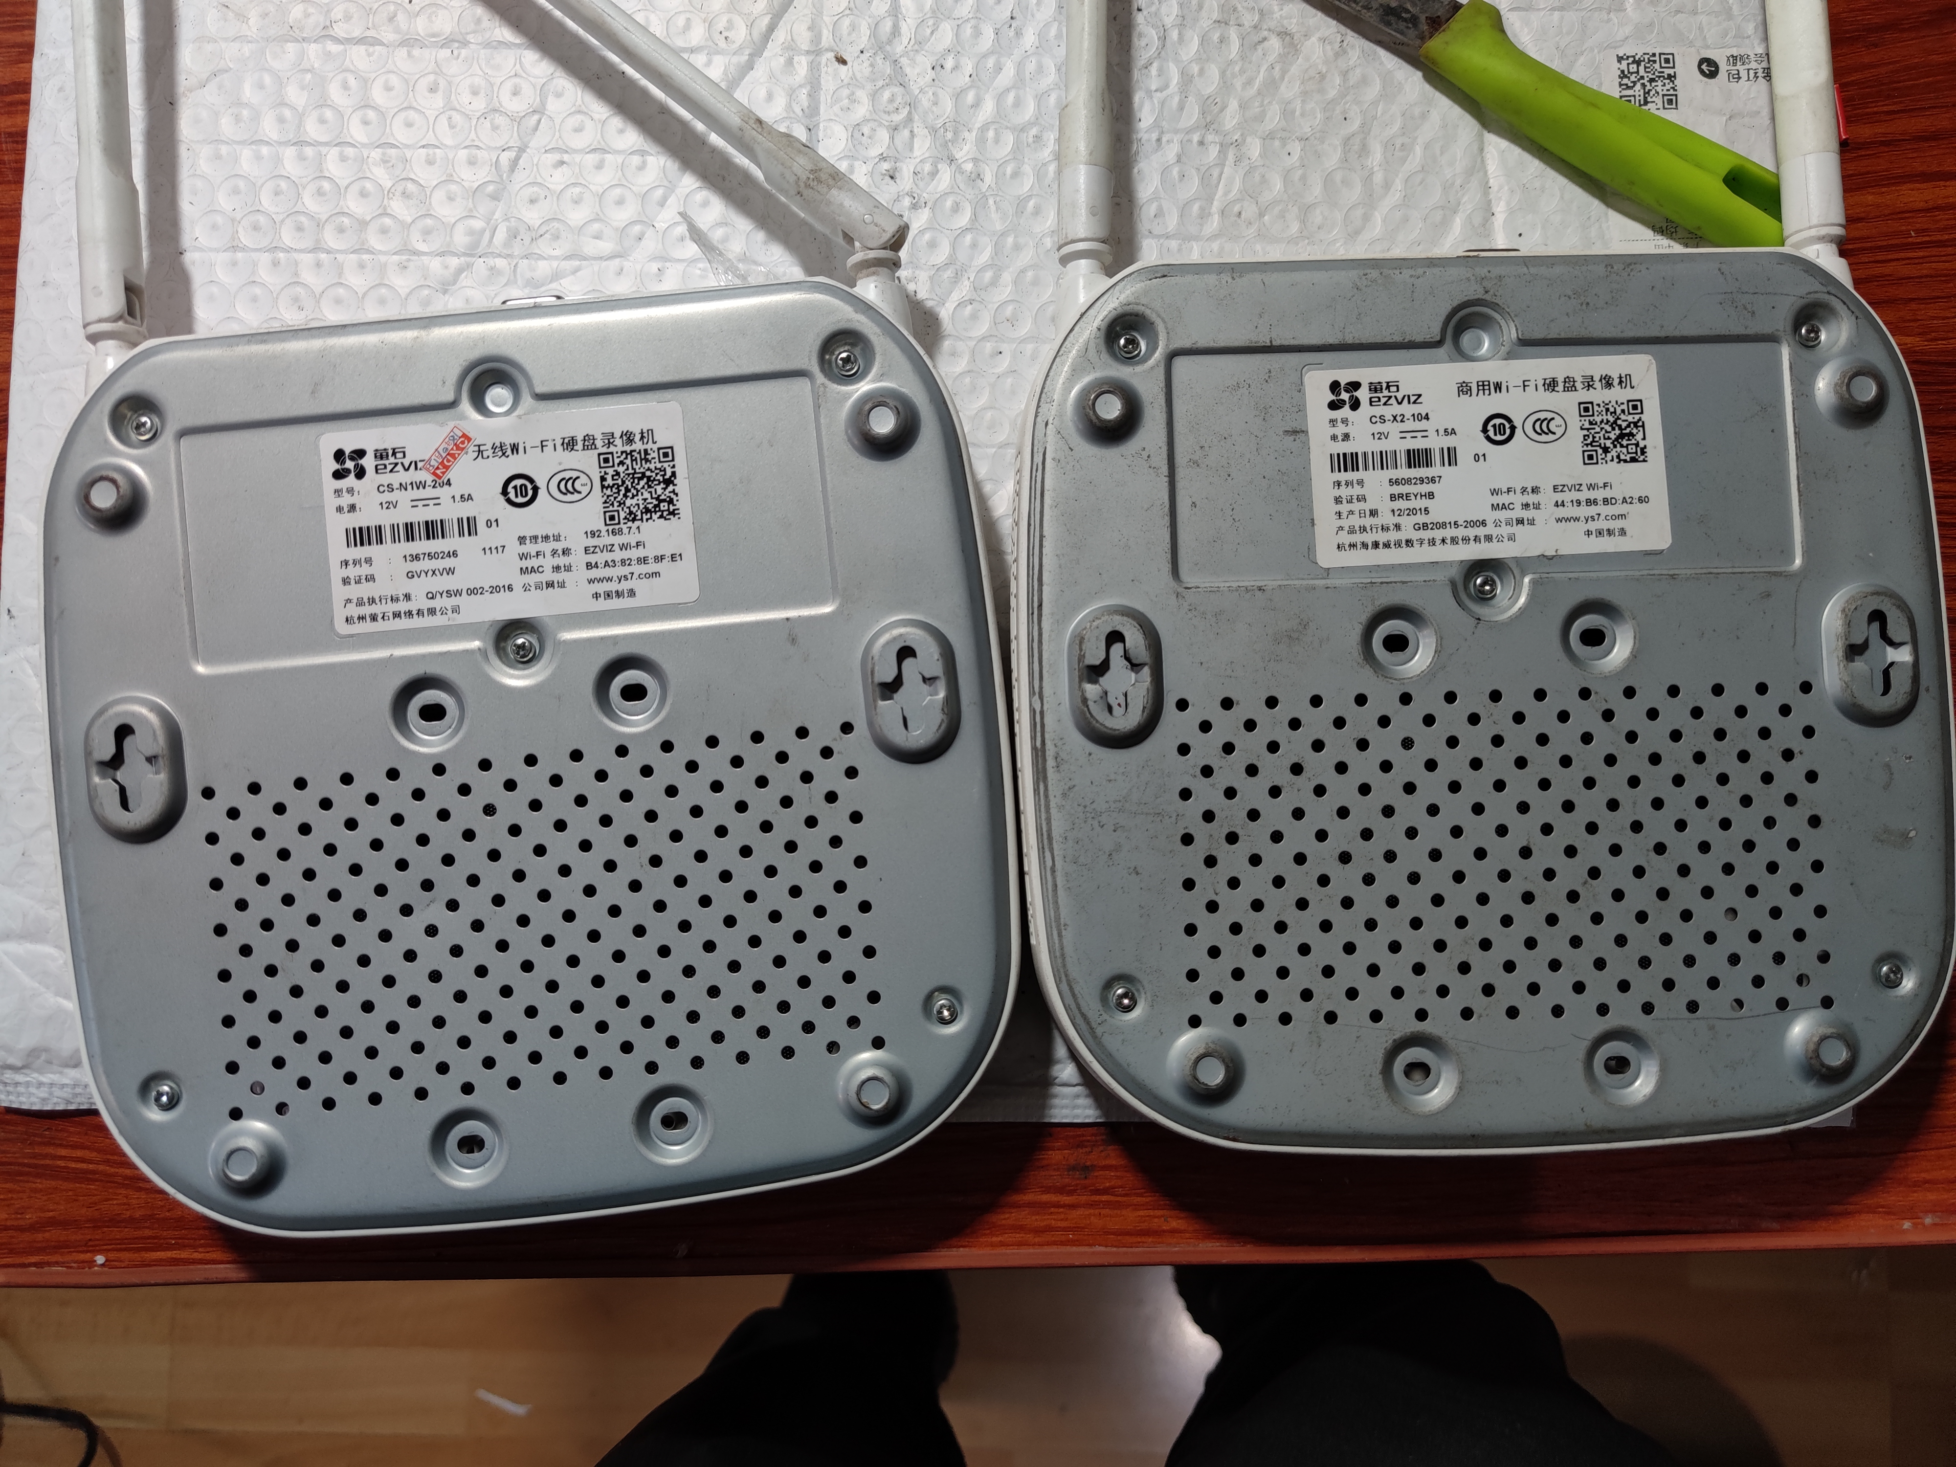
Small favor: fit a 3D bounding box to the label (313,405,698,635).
[{"bbox_3d":[-0.104,-0.048,0.315,0.080,0.001,0.045,-5,88,-3],"label":"label"}]

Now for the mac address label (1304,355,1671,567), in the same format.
[{"bbox_3d":[0.115,-0.062,0.319,0.080,0.001,0.045,-3,86,-1],"label":"mac address label"}]

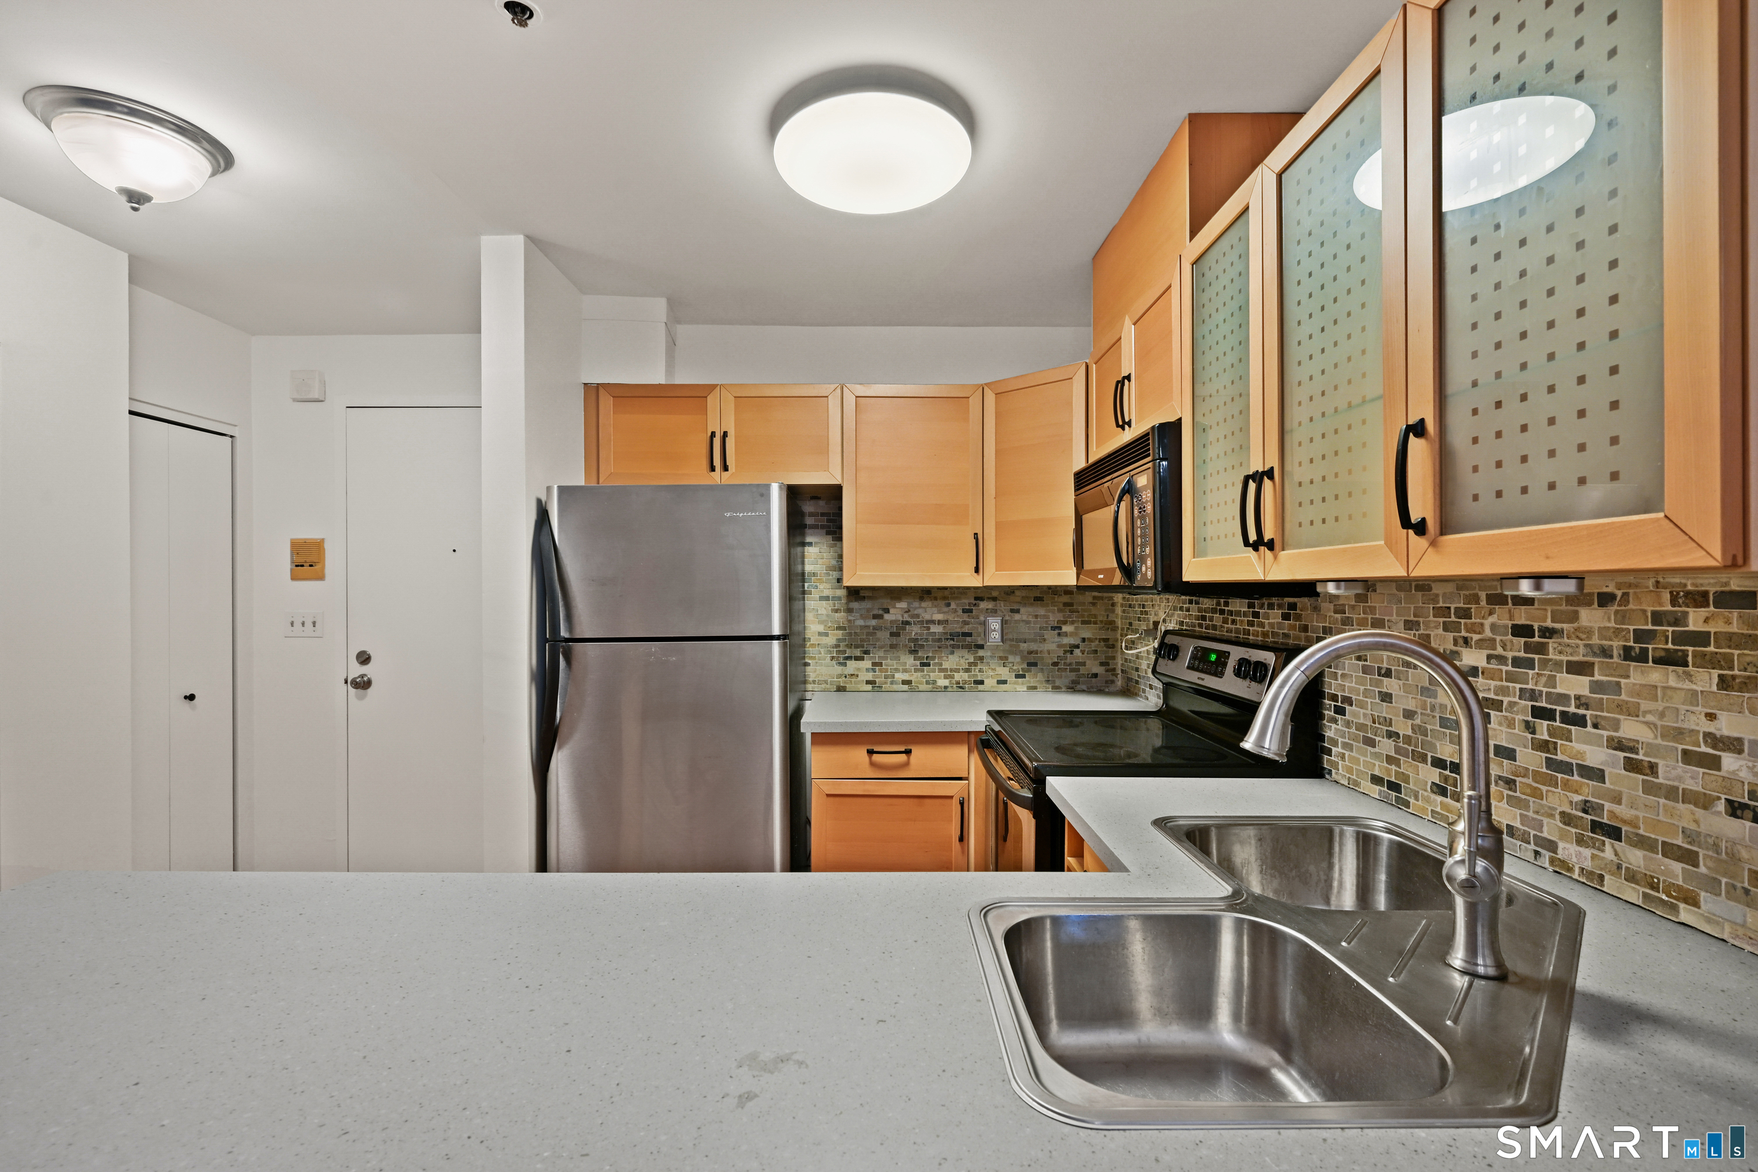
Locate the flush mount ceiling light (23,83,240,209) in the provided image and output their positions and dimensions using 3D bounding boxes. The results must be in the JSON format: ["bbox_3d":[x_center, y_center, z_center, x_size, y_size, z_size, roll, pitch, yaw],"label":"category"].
[{"bbox_3d":[-1.763,-0.980,1.855,0.364,0.184,0.364,0,0,0],"label":"flush mount ceiling light"}]

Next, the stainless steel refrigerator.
[{"bbox_3d":[-0.664,0.523,2.812,0.759,1.670,0.810,0,0,0],"label":"stainless steel refrigerator"}]

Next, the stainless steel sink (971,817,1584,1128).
[{"bbox_3d":[0.518,0.525,1.023,0.605,0.190,1.080,0,0,45],"label":"stainless steel sink"}]

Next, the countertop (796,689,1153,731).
[{"bbox_3d":[0.367,0.465,2.925,1.255,0.042,0.670,0,0,0],"label":"countertop"}]

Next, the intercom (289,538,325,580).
[{"bbox_3d":[-2.428,-0.111,3.318,0.140,0.180,0.035,0,0,0],"label":"intercom"}]

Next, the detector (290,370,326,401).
[{"bbox_3d":[-2.423,-0.848,3.317,0.122,0.122,0.043,0,0,0],"label":"detector"}]

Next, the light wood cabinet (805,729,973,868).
[{"bbox_3d":[0.039,0.918,2.907,0.527,0.875,0.620,0,0,0],"label":"light wood cabinet"}]

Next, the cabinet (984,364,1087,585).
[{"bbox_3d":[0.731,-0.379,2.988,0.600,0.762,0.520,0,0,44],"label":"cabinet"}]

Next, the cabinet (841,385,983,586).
[{"bbox_3d":[0.127,-0.379,3.100,0.534,0.762,0.325,0,0,0],"label":"cabinet"}]

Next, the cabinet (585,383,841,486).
[{"bbox_3d":[-0.623,-0.568,3.100,0.960,0.380,0.325,0,0,0],"label":"cabinet"}]

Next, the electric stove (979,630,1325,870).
[{"bbox_3d":[0.661,0.750,2.139,0.695,1.202,0.760,0,0,0],"label":"electric stove"}]

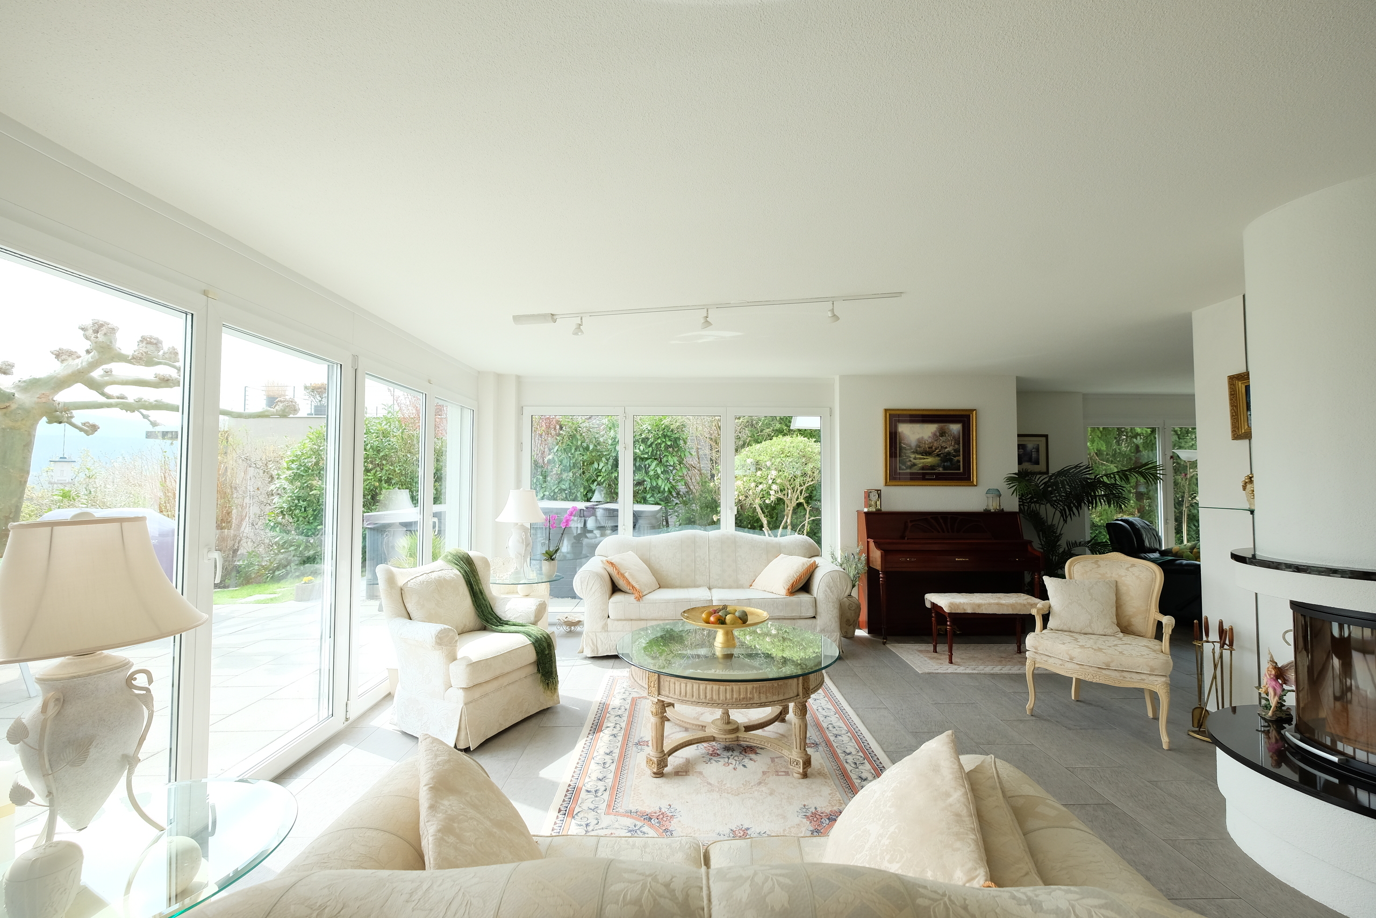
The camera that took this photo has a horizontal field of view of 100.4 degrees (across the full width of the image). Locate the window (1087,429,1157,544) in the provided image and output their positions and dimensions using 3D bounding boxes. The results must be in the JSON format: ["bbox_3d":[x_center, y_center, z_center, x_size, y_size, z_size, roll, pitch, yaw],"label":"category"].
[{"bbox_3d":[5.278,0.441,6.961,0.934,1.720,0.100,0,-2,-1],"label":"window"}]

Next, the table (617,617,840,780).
[{"bbox_3d":[0.211,1.228,2.983,1.150,0.521,1.150,0,-2,-1],"label":"table"}]

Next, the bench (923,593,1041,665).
[{"bbox_3d":[2.449,1.372,4.659,0.841,0.476,0.422,0,-2,-1],"label":"bench"}]

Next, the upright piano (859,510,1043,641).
[{"bbox_3d":[2.413,1.064,5.322,1.466,1.140,0.651,0,-2,-1],"label":"upright piano"}]

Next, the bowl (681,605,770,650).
[{"bbox_3d":[0.201,0.878,2.997,0.460,0.180,0.460,0,-2,0],"label":"bowl"}]

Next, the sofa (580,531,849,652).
[{"bbox_3d":[0.188,1.102,4.972,2.220,0.930,0.940,0,-2,-1],"label":"sofa"}]

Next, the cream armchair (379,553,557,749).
[{"bbox_3d":[-1.319,1.050,3.441,0.840,0.910,0.760,-1,-3,27],"label":"cream armchair"}]

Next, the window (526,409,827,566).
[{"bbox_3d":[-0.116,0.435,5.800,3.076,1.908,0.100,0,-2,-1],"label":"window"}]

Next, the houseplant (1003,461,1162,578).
[{"bbox_3d":[3.688,0.813,5.427,1.300,1.550,1.150,0,-2,-1],"label":"houseplant"}]

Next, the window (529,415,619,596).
[{"bbox_3d":[-1.149,0.545,5.784,0.984,2.082,0.100,0,-2,-1],"label":"window"}]

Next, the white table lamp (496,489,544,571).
[{"bbox_3d":[-1.485,0.663,5.111,0.438,0.779,0.438,0,-2,-1],"label":"white table lamp"}]

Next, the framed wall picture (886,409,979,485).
[{"bbox_3d":[2.425,-0.121,5.720,0.946,0.767,0.034,0,-2,-1],"label":"framed wall picture"}]

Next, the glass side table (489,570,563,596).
[{"bbox_3d":[-1.469,1.335,5.086,0.715,0.565,0.715,0,-2,-1],"label":"glass side table"}]

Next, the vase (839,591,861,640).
[{"bbox_3d":[1.486,1.432,5.301,0.232,0.398,0.232,0,-2,-1],"label":"vase"}]

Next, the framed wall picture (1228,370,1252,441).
[{"bbox_3d":[3.014,-0.288,3.010,0.040,0.361,0.330,0,-2,-1],"label":"framed wall picture"}]

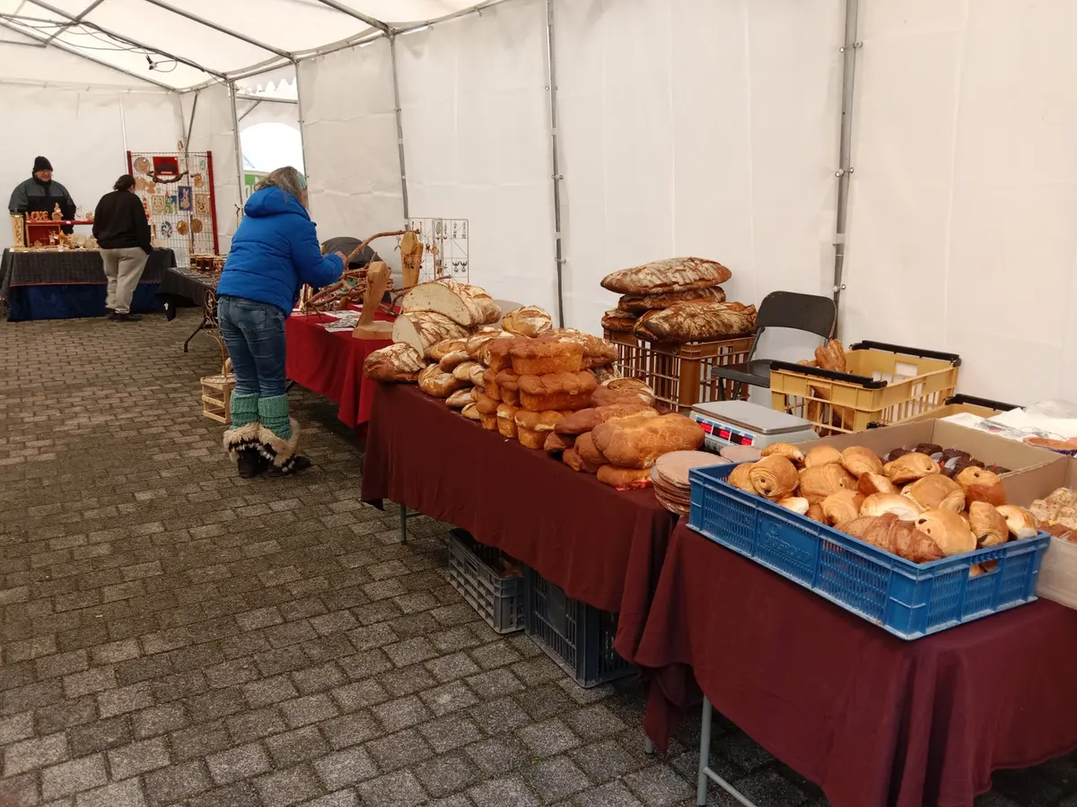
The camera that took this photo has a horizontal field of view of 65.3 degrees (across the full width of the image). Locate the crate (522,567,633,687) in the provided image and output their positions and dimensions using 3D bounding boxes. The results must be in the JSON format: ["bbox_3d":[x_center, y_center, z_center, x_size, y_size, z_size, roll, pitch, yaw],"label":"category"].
[{"bbox_3d":[0.316,0.668,2.972,0.600,0.360,0.400,-8,16,-29],"label":"crate"}]

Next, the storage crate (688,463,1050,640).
[{"bbox_3d":[0.672,0.271,1.806,0.400,0.134,0.600,-5,15,-30],"label":"storage crate"}]

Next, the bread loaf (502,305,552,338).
[{"bbox_3d":[-0.040,-0.291,2.973,0.183,0.110,0.171,-1,14,-10],"label":"bread loaf"}]

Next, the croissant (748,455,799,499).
[{"bbox_3d":[0.514,0.166,1.840,0.090,0.080,0.120,10,17,32],"label":"croissant"}]

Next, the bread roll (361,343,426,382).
[{"bbox_3d":[-0.601,-0.171,3.510,0.258,0.157,0.182,-1,14,-10],"label":"bread roll"}]

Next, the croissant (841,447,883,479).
[{"bbox_3d":[0.732,0.137,1.900,0.098,0.062,0.080,-8,17,-29],"label":"croissant"}]

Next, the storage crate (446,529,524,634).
[{"bbox_3d":[-0.106,0.654,3.246,0.340,0.210,0.465,-8,17,-29],"label":"storage crate"}]

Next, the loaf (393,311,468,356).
[{"bbox_3d":[-0.456,-0.298,3.600,0.290,0.140,0.260,-8,16,-29],"label":"loaf"}]

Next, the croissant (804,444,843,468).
[{"bbox_3d":[0.669,0.129,1.961,0.091,0.064,0.086,7,15,24],"label":"croissant"}]

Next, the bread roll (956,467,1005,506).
[{"bbox_3d":[0.921,0.175,1.750,0.097,0.066,0.085,-8,17,-29],"label":"bread roll"}]

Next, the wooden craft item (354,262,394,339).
[{"bbox_3d":[-0.887,-0.556,4.534,0.200,0.385,0.170,-8,17,-29],"label":"wooden craft item"}]

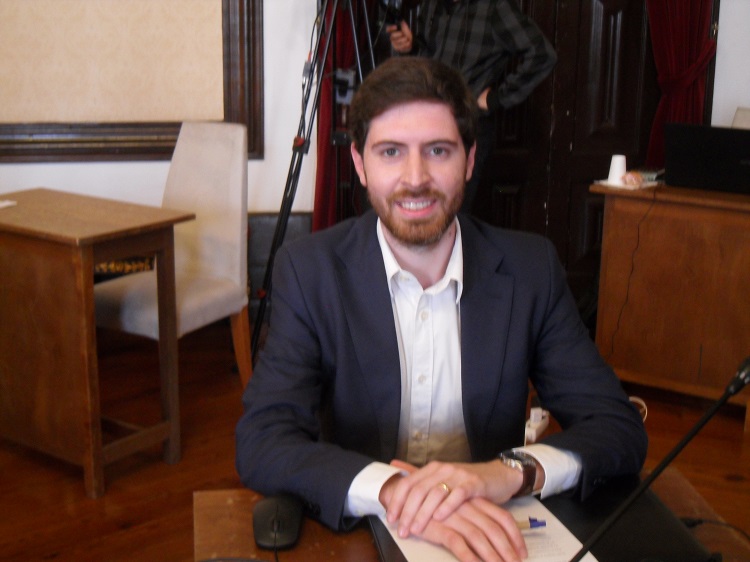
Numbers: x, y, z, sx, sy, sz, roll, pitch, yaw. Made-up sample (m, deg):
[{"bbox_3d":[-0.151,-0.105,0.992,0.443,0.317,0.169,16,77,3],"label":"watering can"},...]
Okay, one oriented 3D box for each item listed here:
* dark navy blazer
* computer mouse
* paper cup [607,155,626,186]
[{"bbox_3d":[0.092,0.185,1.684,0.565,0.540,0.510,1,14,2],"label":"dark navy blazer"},{"bbox_3d":[-0.121,0.294,1.427,0.062,0.037,0.106,0,14,-3],"label":"computer mouse"},{"bbox_3d":[0.842,-0.384,3.981,0.070,0.100,0.070,1,14,0],"label":"paper cup"}]

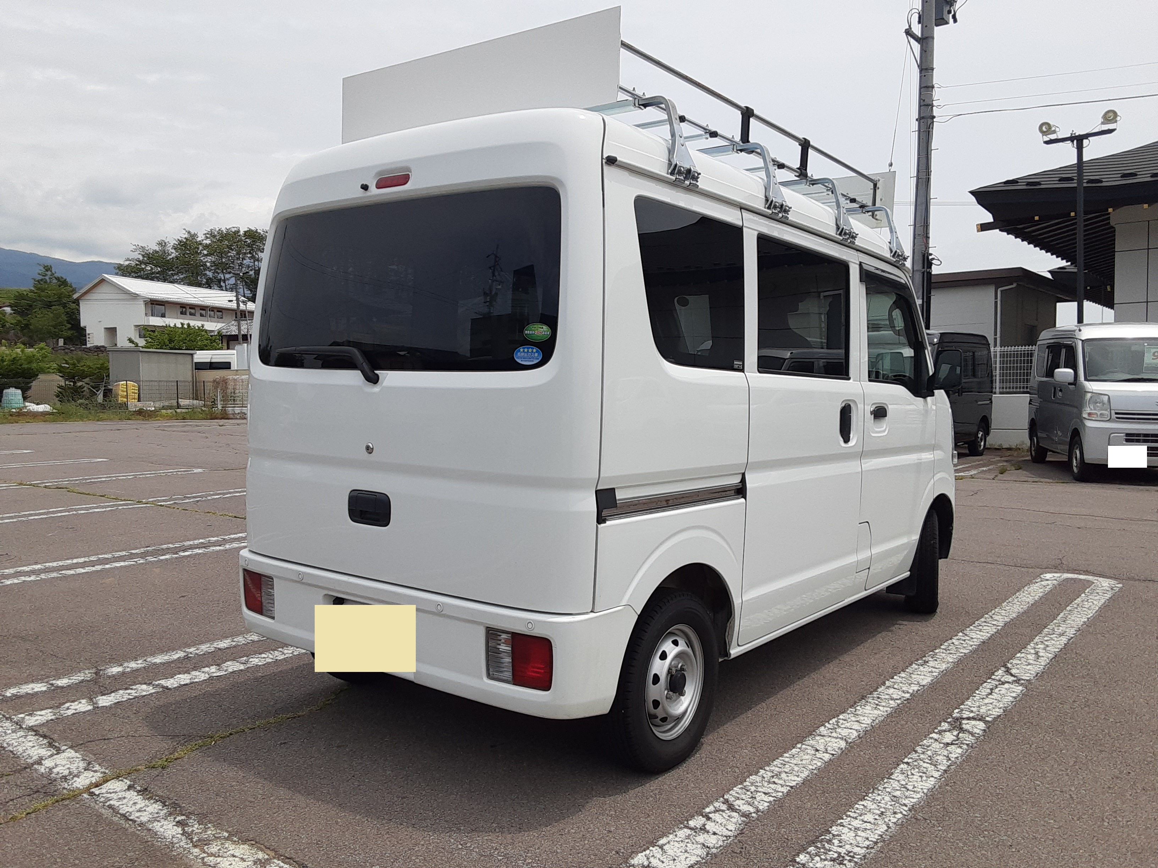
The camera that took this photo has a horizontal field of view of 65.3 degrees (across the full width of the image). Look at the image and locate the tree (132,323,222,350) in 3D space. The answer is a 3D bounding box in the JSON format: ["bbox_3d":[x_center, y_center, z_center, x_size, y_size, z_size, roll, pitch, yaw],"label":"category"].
[{"bbox_3d":[-19.600,-3.750,44.000,4.400,3.000,4.000,1,2,0],"label":"tree"}]

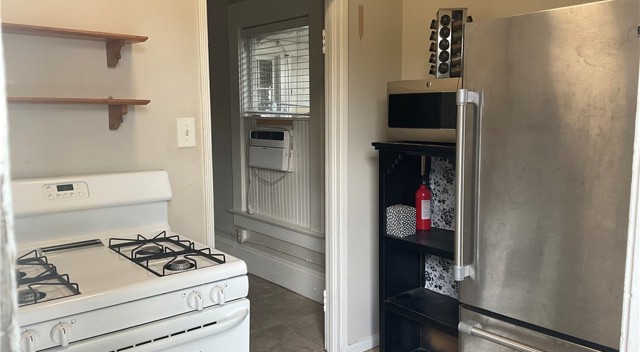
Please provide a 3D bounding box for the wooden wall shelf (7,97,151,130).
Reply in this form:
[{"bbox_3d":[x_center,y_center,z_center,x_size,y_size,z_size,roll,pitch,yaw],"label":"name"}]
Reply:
[{"bbox_3d":[-0.958,-0.220,1.962,0.640,0.118,0.145,-6,8,-39],"label":"wooden wall shelf"}]

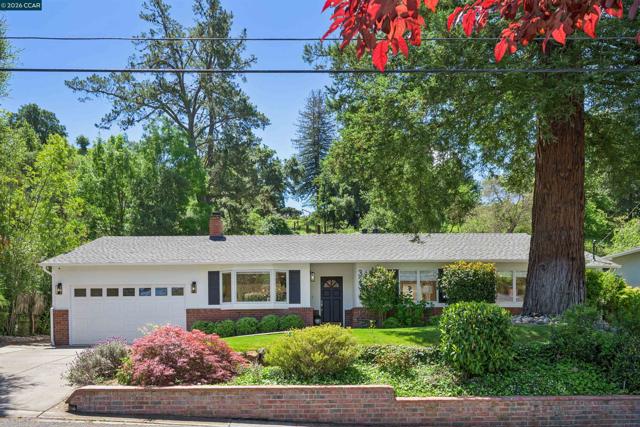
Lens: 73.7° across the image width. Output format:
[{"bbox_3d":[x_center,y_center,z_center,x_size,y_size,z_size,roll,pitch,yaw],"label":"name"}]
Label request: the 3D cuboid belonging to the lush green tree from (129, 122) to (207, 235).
[{"bbox_3d":[-11.079,-1.962,31.000,5.600,10.000,5.200,0,0,0],"label":"lush green tree"}]

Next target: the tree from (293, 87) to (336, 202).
[{"bbox_3d":[-0.773,-8.718,60.000,6.300,17.000,6.300,0,0,0],"label":"tree"}]

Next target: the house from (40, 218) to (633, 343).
[{"bbox_3d":[0.115,2.447,19.700,20.700,4.900,9.300,0,0,0],"label":"house"}]

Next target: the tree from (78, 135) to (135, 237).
[{"bbox_3d":[-15.511,-1.090,31.000,4.200,9.200,4.000,0,0,0],"label":"tree"}]

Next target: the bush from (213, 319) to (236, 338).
[{"bbox_3d":[-3.447,4.150,15.400,0.840,0.700,0.820,0,0,0],"label":"bush"}]

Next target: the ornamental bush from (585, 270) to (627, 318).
[{"bbox_3d":[9.635,2.767,14.400,1.500,1.650,1.450,0,0,0],"label":"ornamental bush"}]

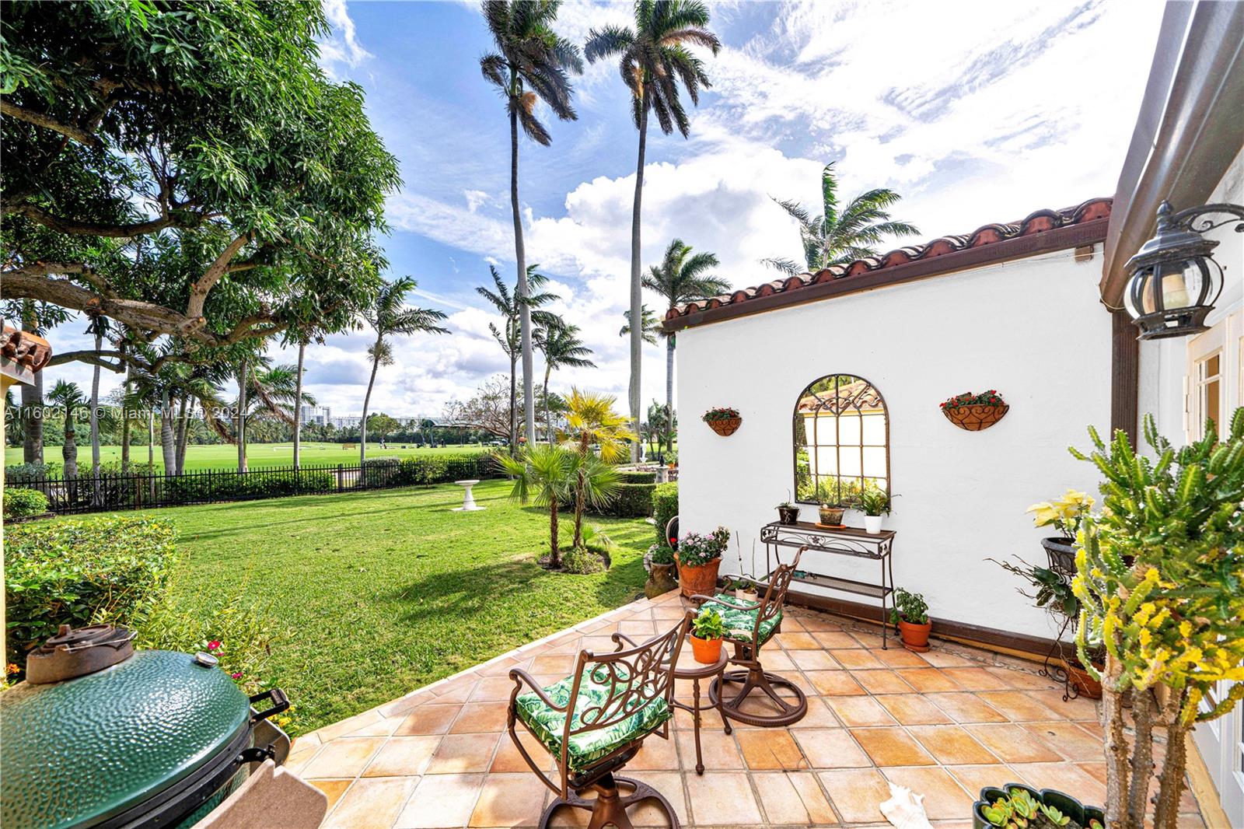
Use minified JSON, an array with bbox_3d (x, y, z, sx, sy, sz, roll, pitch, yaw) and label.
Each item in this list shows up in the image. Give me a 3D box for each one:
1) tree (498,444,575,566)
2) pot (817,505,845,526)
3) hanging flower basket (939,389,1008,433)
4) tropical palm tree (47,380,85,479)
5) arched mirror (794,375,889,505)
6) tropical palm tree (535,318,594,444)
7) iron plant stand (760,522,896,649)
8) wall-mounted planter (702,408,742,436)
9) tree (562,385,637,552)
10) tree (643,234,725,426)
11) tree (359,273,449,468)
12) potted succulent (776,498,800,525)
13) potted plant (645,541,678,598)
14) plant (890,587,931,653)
[{"bbox_3d":[-1.170,1.240,5.680,1.080,1.680,1.050,0,-2,0],"label":"tree"},{"bbox_3d":[1.820,0.880,3.600,0.205,0.155,0.205,-2,-3,40],"label":"pot"},{"bbox_3d":[2.635,-0.025,3.100,0.380,0.310,0.210,-2,-3,40],"label":"hanging flower basket"},{"bbox_3d":[-18.760,0.918,14.000,0.900,4.100,0.900,-3,-4,37],"label":"tropical palm tree"},{"bbox_3d":[2.010,0.249,3.862,0.800,1.210,0.040,-4,-4,42],"label":"arched mirror"},{"bbox_3d":[-3.040,-0.950,22.000,3.200,7.900,3.100,0,-2,0],"label":"tropical palm tree"},{"bbox_3d":[1.814,1.434,3.688,1.000,0.830,0.380,-4,-4,42],"label":"iron plant stand"},{"bbox_3d":[1.020,0.075,4.350,0.410,0.280,0.210,-3,-4,39],"label":"wall-mounted planter"},{"bbox_3d":[-0.365,0.870,6.750,1.200,2.580,1.200,0,-2,0],"label":"tree"},{"bbox_3d":[3.932,-4.508,26.000,5.000,12.800,4.600,-1,-3,9],"label":"tree"},{"bbox_3d":[-7.950,-1.150,15.100,3.400,7.500,3.300,0,-2,0],"label":"tree"},{"bbox_3d":[1.545,0.905,3.865,0.200,0.245,0.200,-2,-3,40],"label":"potted succulent"},{"bbox_3d":[0.440,1.740,4.600,0.390,0.650,0.390,-1,-2,0],"label":"potted plant"},{"bbox_3d":[2.308,1.597,3.306,0.280,0.440,0.270,-4,-4,42],"label":"plant"}]

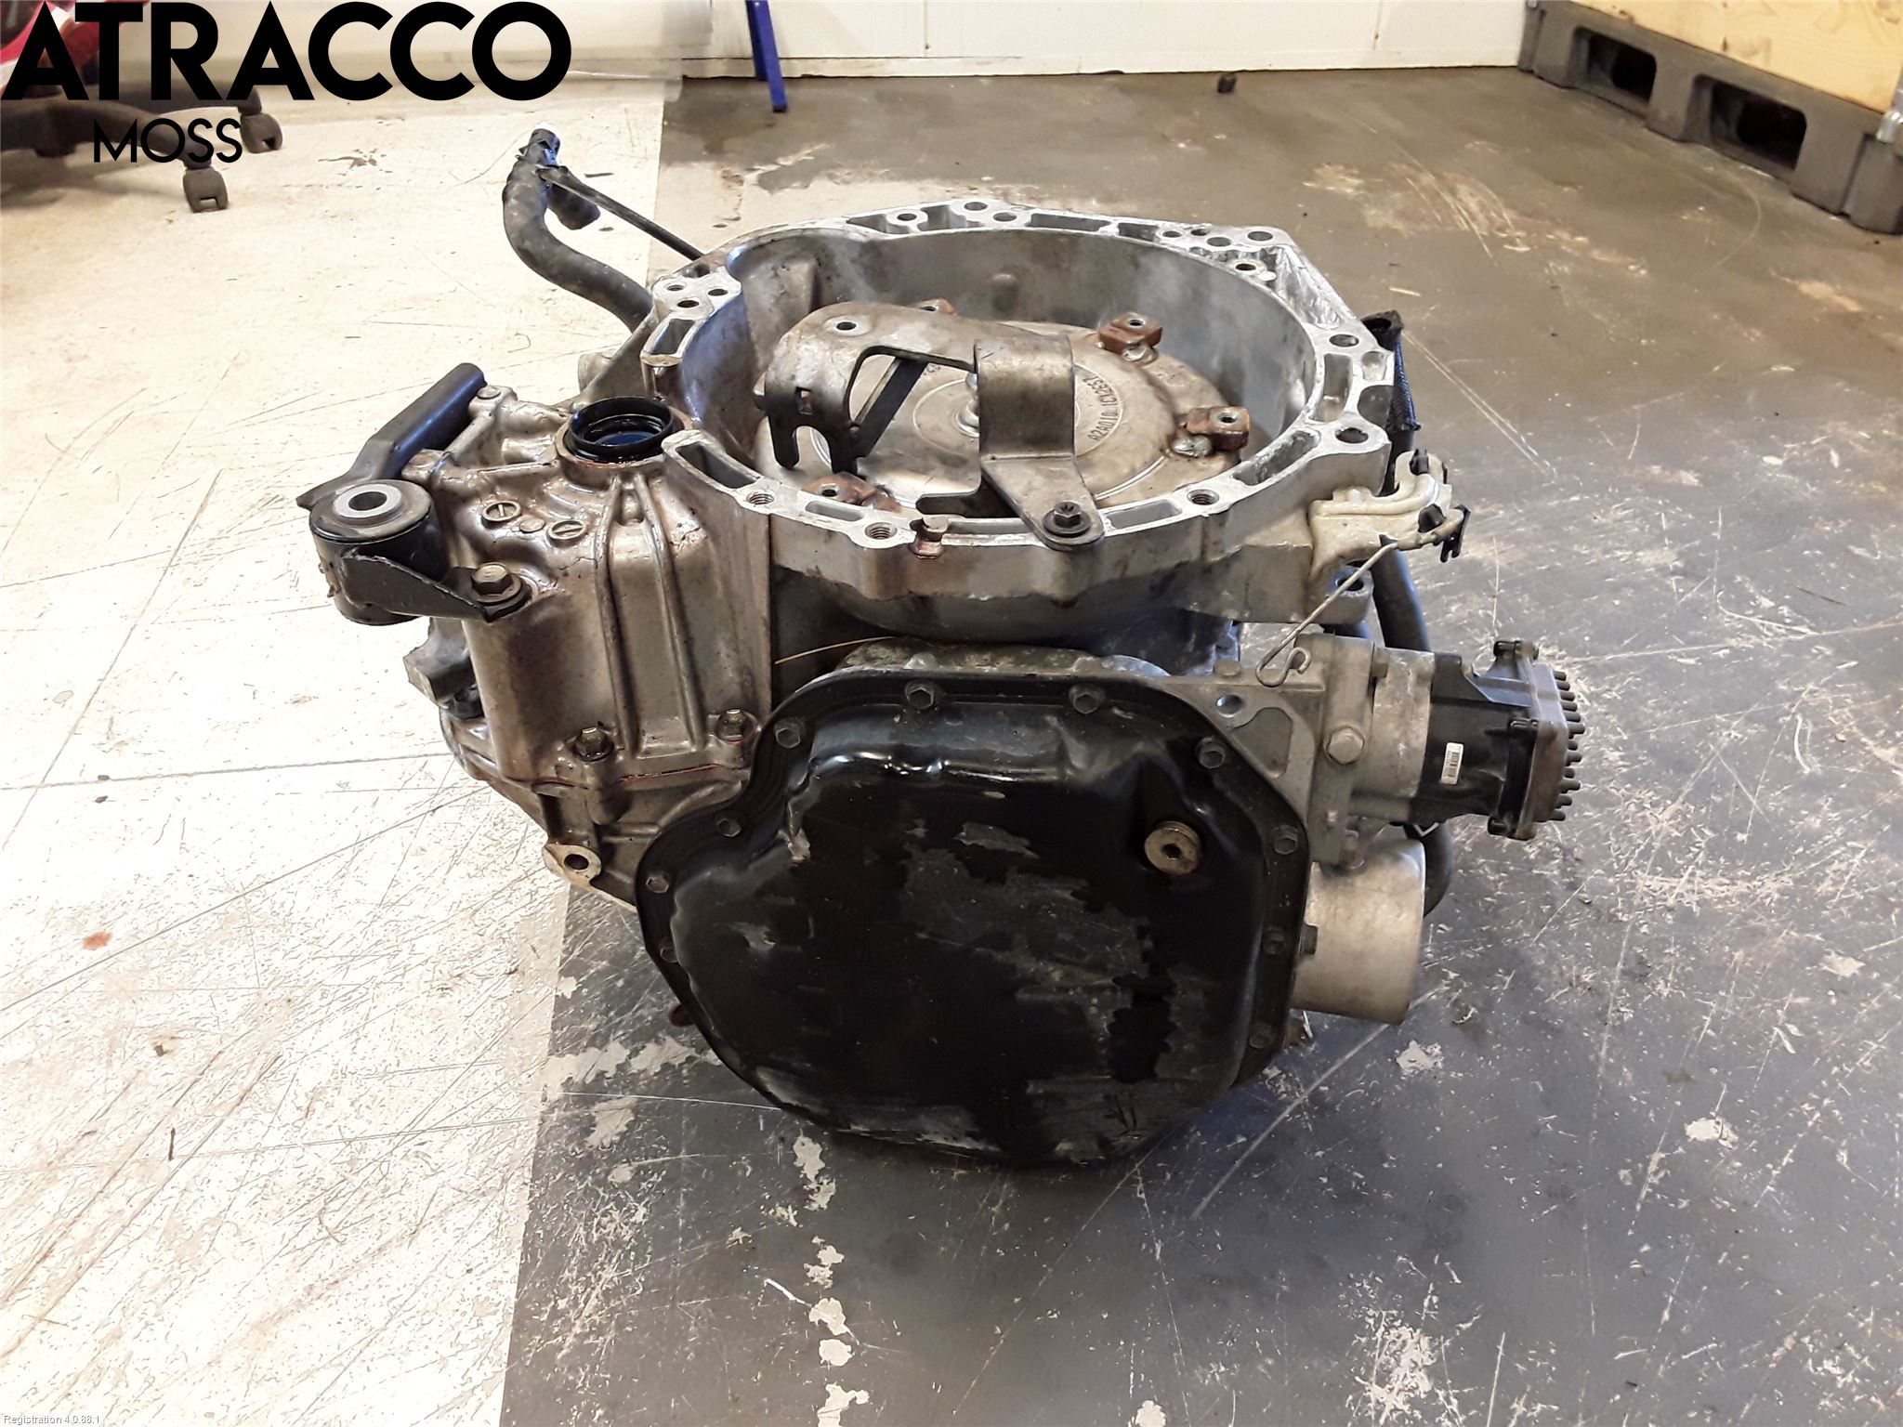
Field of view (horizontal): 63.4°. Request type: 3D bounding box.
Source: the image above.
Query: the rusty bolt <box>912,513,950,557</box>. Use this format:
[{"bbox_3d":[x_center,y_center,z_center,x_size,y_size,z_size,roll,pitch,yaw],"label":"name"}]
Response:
[{"bbox_3d":[-0.009,-0.080,0.692,0.016,0.015,0.016,-2,39,1],"label":"rusty bolt"}]

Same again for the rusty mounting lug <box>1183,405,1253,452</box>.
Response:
[{"bbox_3d":[0.141,-0.152,0.820,0.033,0.011,0.022,6,40,10],"label":"rusty mounting lug"}]

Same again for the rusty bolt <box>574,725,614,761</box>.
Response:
[{"bbox_3d":[-0.171,0.014,0.739,0.019,0.009,0.019,-2,39,1],"label":"rusty bolt"}]

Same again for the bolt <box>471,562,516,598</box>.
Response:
[{"bbox_3d":[-0.219,-0.063,0.736,0.021,0.010,0.021,-2,39,1],"label":"bolt"}]

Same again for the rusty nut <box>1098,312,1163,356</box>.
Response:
[{"bbox_3d":[0.105,-0.225,0.910,0.024,0.011,0.032,29,49,32],"label":"rusty nut"}]

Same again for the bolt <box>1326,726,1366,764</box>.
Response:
[{"bbox_3d":[0.183,0.015,0.715,0.018,0.018,0.008,5,40,9],"label":"bolt"}]

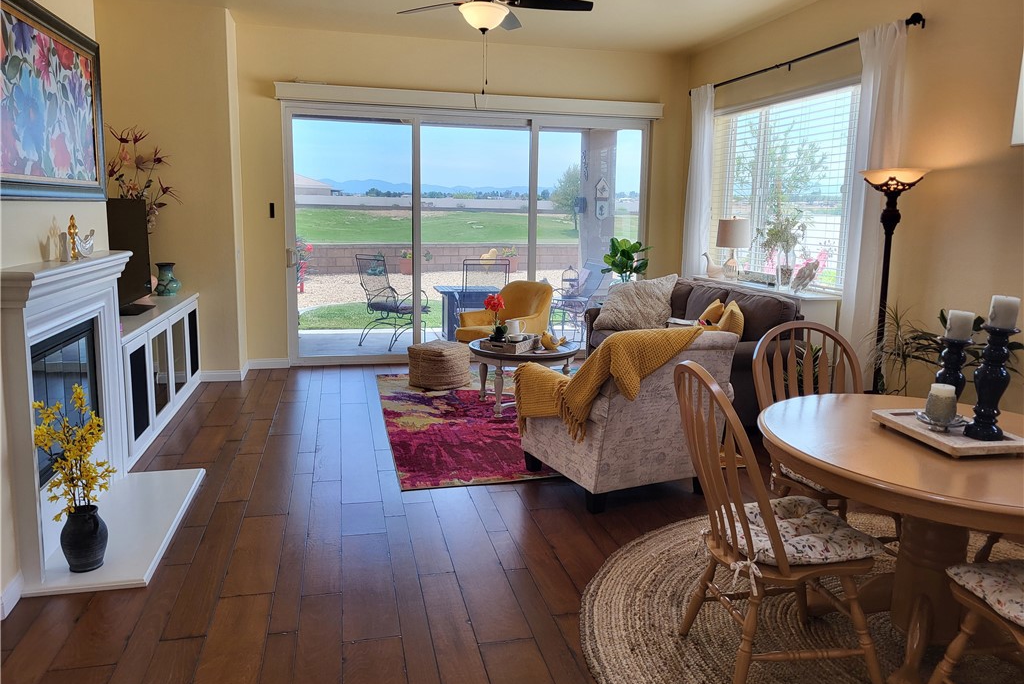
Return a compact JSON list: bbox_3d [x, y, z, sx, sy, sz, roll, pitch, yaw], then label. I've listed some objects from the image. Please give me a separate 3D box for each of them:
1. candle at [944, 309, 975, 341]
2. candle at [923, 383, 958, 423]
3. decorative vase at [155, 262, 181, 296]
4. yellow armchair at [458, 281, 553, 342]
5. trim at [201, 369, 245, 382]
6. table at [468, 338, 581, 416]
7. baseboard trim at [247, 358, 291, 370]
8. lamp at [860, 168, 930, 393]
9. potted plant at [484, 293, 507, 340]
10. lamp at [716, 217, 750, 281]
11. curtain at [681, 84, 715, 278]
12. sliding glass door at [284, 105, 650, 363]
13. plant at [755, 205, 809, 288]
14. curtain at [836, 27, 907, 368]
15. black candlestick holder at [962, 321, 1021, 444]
[{"bbox_3d":[1.605,-0.063,2.755,0.080,0.100,0.080,-1,10,-12],"label":"candle"},{"bbox_3d":[1.405,0.203,2.524,0.105,0.122,0.105,-1,10,-13],"label":"candle"},{"bbox_3d":[-2.736,-0.497,6.093,0.207,0.265,0.207,-1,10,-13],"label":"decorative vase"},{"bbox_3d":[-0.077,-0.106,6.995,0.690,0.855,0.710,9,13,40],"label":"yellow armchair"},{"bbox_3d":[-2.479,0.298,6.579,0.345,0.095,0.016,-1,10,-12],"label":"trim"},{"bbox_3d":[0.076,0.268,5.881,0.848,0.460,0.848,-1,10,-13],"label":"table"},{"bbox_3d":[-2.257,0.202,7.166,0.370,0.095,0.016,-1,10,-12],"label":"baseboard trim"},{"bbox_3d":[2.153,-0.098,4.468,0.404,1.762,0.404,-1,10,-13],"label":"lamp"},{"bbox_3d":[-0.121,-0.198,5.883,0.170,0.380,0.160,-1,10,-12],"label":"potted plant"},{"bbox_3d":[1.845,-0.765,6.413,0.283,0.535,0.283,-1,10,-13],"label":"lamp"},{"bbox_3d":[1.737,-1.034,7.264,0.100,2.660,0.480,-1,10,-12],"label":"curtain"},{"bbox_3d":[-0.363,-0.970,7.404,3.485,2.404,0.121,-1,10,-13],"label":"sliding glass door"},{"bbox_3d":[1.987,-0.687,5.682,0.364,0.626,0.384,-1,10,-13],"label":"plant"},{"bbox_3d":[2.267,-0.614,4.889,0.100,2.660,0.490,-1,10,-12],"label":"curtain"},{"bbox_3d":[1.624,0.140,2.602,0.128,0.358,0.128,-1,10,-12],"label":"black candlestick holder"}]

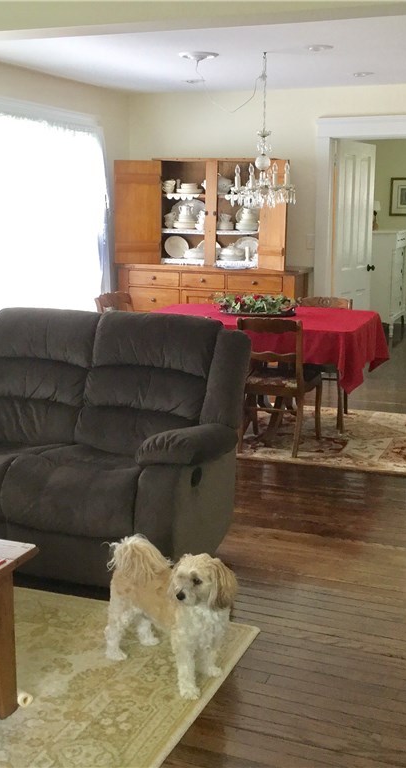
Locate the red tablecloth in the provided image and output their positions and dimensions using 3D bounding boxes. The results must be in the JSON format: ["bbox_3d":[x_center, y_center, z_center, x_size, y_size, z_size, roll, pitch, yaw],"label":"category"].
[{"bbox_3d":[0.338,-0.280,6.303,1.772,0.403,1.259,5,12,22],"label":"red tablecloth"}]

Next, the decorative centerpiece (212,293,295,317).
[{"bbox_3d":[0.354,-0.544,6.207,0.593,0.132,0.315,5,12,21],"label":"decorative centerpiece"}]

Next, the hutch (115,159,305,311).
[{"bbox_3d":[0.086,-1.004,7.956,1.650,1.843,0.555,5,12,21],"label":"hutch"}]

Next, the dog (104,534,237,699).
[{"bbox_3d":[-0.108,0.727,2.956,0.450,0.398,0.203,11,15,42],"label":"dog"}]

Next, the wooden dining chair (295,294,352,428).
[{"bbox_3d":[0.775,-0.172,6.367,0.480,0.825,0.540,5,12,21],"label":"wooden dining chair"}]

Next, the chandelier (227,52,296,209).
[{"bbox_3d":[0.398,-1.706,6.187,0.443,1.009,0.443,0,11,0],"label":"chandelier"}]

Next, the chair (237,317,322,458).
[{"bbox_3d":[0.467,-0.026,5.738,0.463,0.836,0.574,4,11,17],"label":"chair"}]

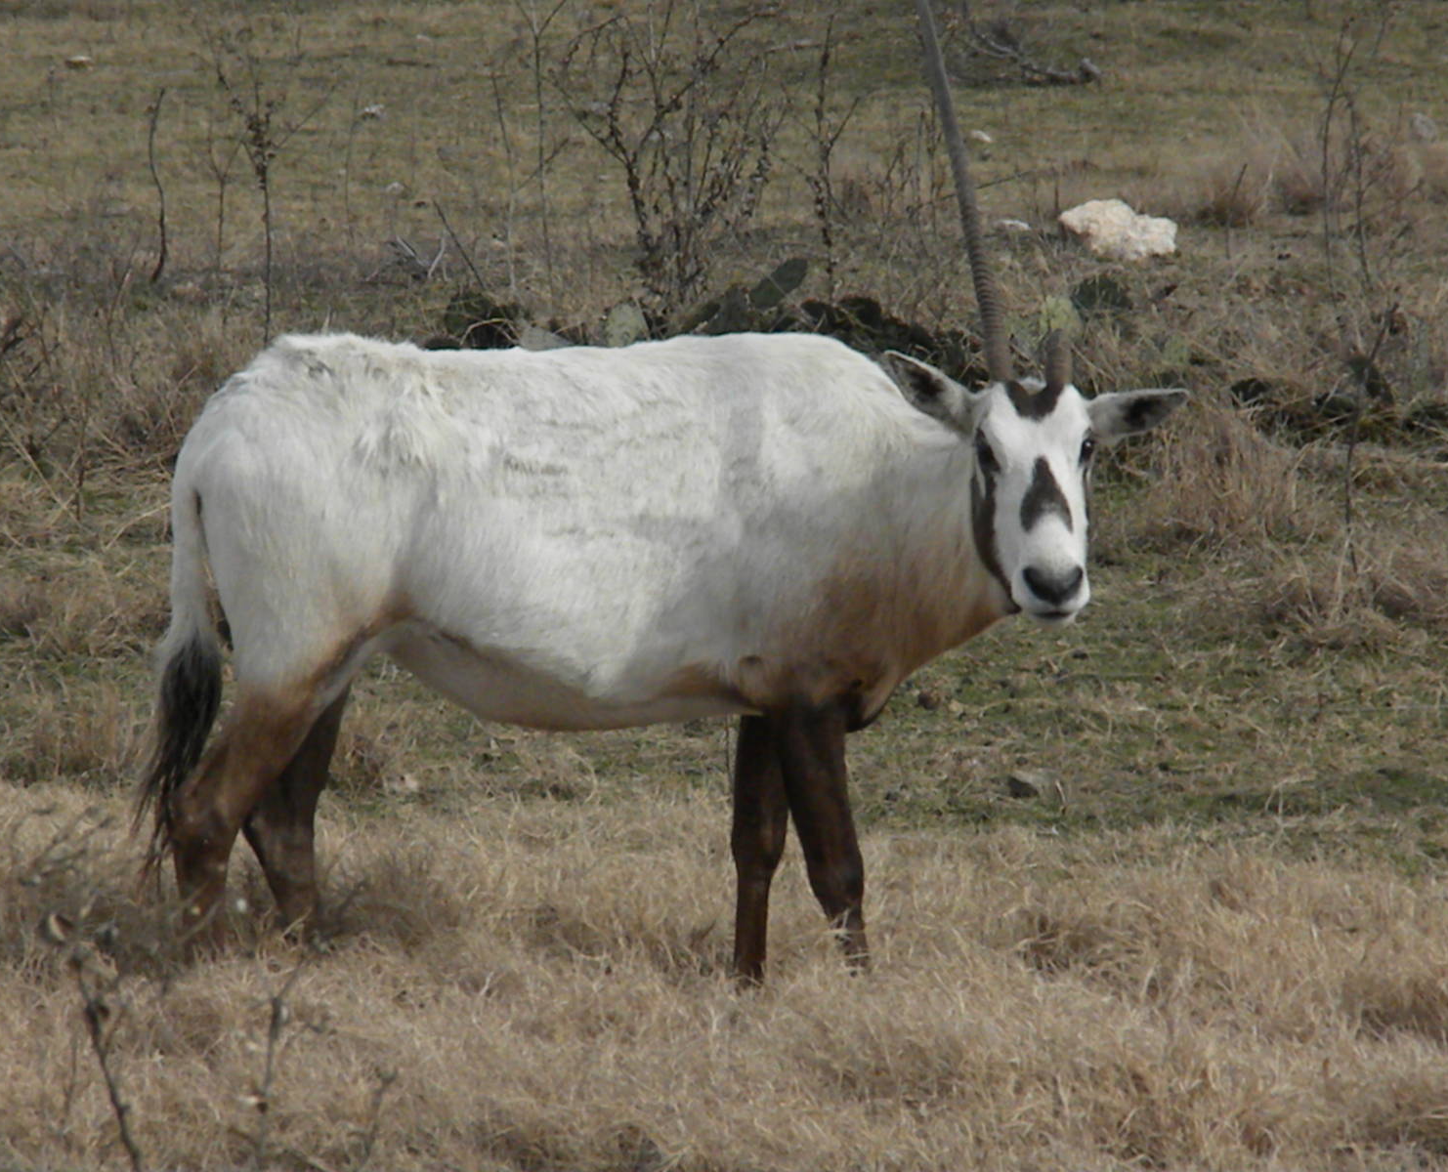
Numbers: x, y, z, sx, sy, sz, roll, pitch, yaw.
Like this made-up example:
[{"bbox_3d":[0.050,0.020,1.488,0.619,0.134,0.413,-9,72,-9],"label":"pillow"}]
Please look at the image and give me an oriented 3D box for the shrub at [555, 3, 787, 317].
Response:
[{"bbox_3d":[-0.158,-1.261,35.000,0.692,0.968,0.600,0,4,0],"label":"shrub"}]

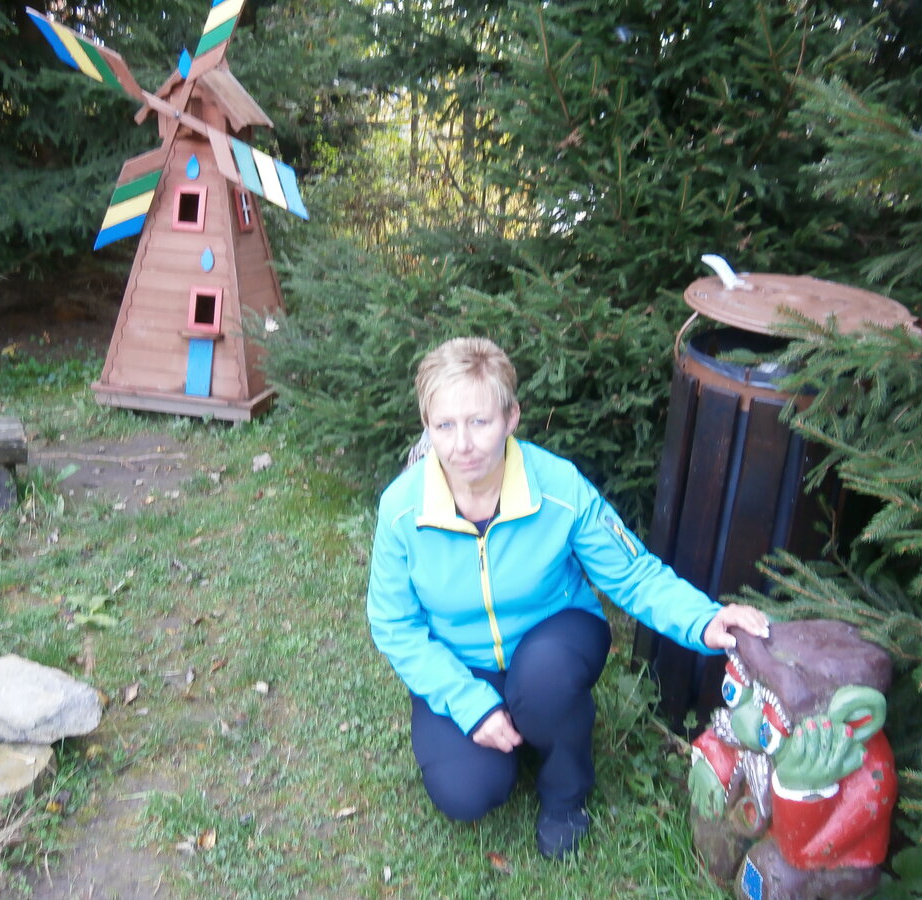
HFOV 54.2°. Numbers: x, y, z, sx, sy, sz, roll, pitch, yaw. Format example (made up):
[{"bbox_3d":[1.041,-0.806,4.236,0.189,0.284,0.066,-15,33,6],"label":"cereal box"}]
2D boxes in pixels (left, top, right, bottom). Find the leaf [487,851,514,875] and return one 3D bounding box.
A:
[{"bbox_3d":[0.073,0.778,1.700,0.037,0.020,0.062,-16,29,-38],"label":"leaf"}]

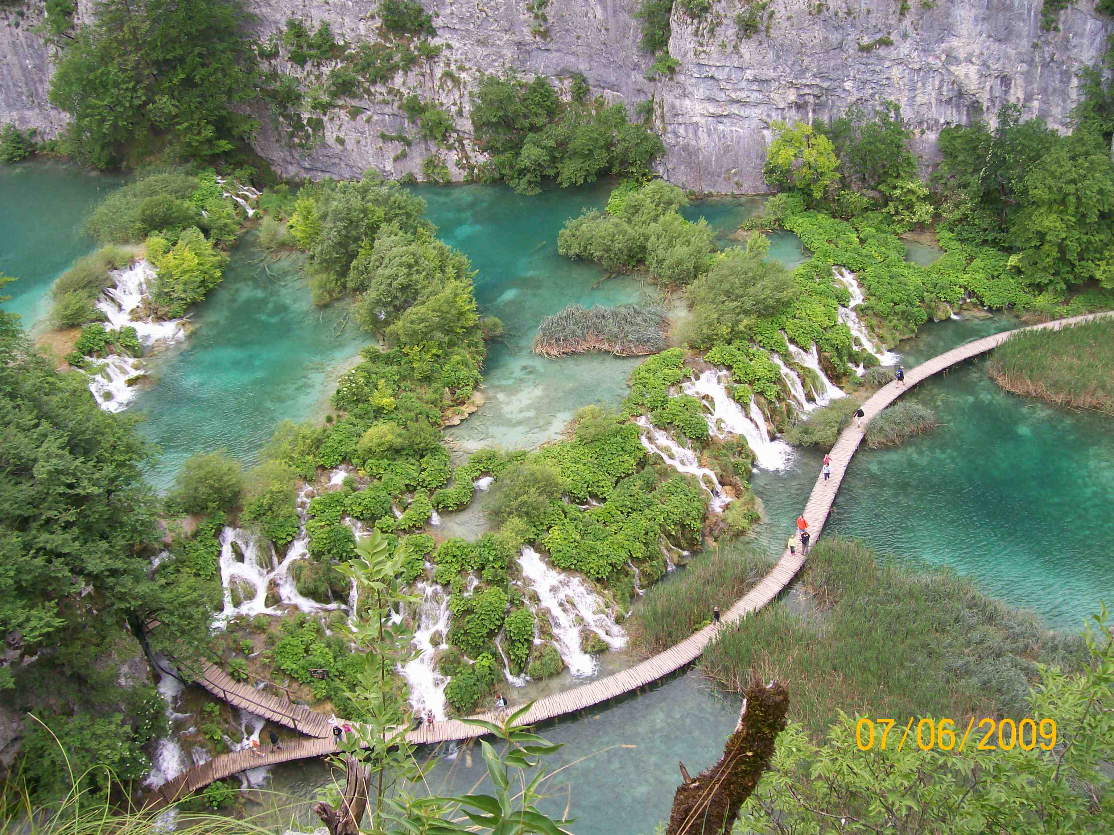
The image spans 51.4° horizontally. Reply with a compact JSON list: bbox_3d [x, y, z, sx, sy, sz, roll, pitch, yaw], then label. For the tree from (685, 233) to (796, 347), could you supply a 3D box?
[{"bbox_3d":[10.894,-7.564,68.728,6.400,6.000,5.800,2,37,9],"label":"tree"}]

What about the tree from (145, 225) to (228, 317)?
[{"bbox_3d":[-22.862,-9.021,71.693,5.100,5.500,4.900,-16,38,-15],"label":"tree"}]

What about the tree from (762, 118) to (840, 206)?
[{"bbox_3d":[16.723,-17.293,79.283,5.200,6.200,5.000,4,37,11],"label":"tree"}]

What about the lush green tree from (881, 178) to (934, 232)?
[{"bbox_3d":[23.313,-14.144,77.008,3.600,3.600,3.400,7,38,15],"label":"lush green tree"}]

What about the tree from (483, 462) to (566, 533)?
[{"bbox_3d":[-1.598,3.931,57.503,3.900,3.400,3.800,-6,36,-2],"label":"tree"}]

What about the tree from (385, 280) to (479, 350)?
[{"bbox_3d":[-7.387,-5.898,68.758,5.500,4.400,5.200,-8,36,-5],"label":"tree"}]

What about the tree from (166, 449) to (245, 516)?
[{"bbox_3d":[-17.558,3.379,58.014,4.000,3.500,3.800,-17,38,-17],"label":"tree"}]

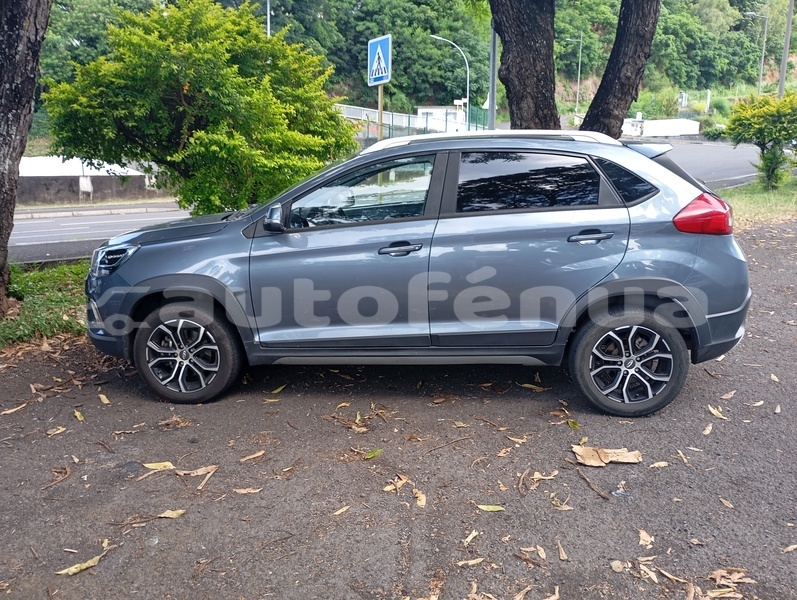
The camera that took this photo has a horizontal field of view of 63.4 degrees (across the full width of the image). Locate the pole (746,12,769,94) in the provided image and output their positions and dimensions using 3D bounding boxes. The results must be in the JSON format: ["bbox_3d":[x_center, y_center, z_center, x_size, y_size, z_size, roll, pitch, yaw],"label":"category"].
[{"bbox_3d":[20.627,-13.019,37.635,1.250,6.994,0.220,-1,11,-7],"label":"pole"}]

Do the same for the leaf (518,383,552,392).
[{"bbox_3d":[0.865,0.560,4.074,0.220,0.030,0.090,3,11,17],"label":"leaf"}]

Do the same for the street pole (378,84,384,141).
[{"bbox_3d":[-0.259,-2.195,9.760,0.070,2.950,0.070,-7,13,-32],"label":"street pole"}]

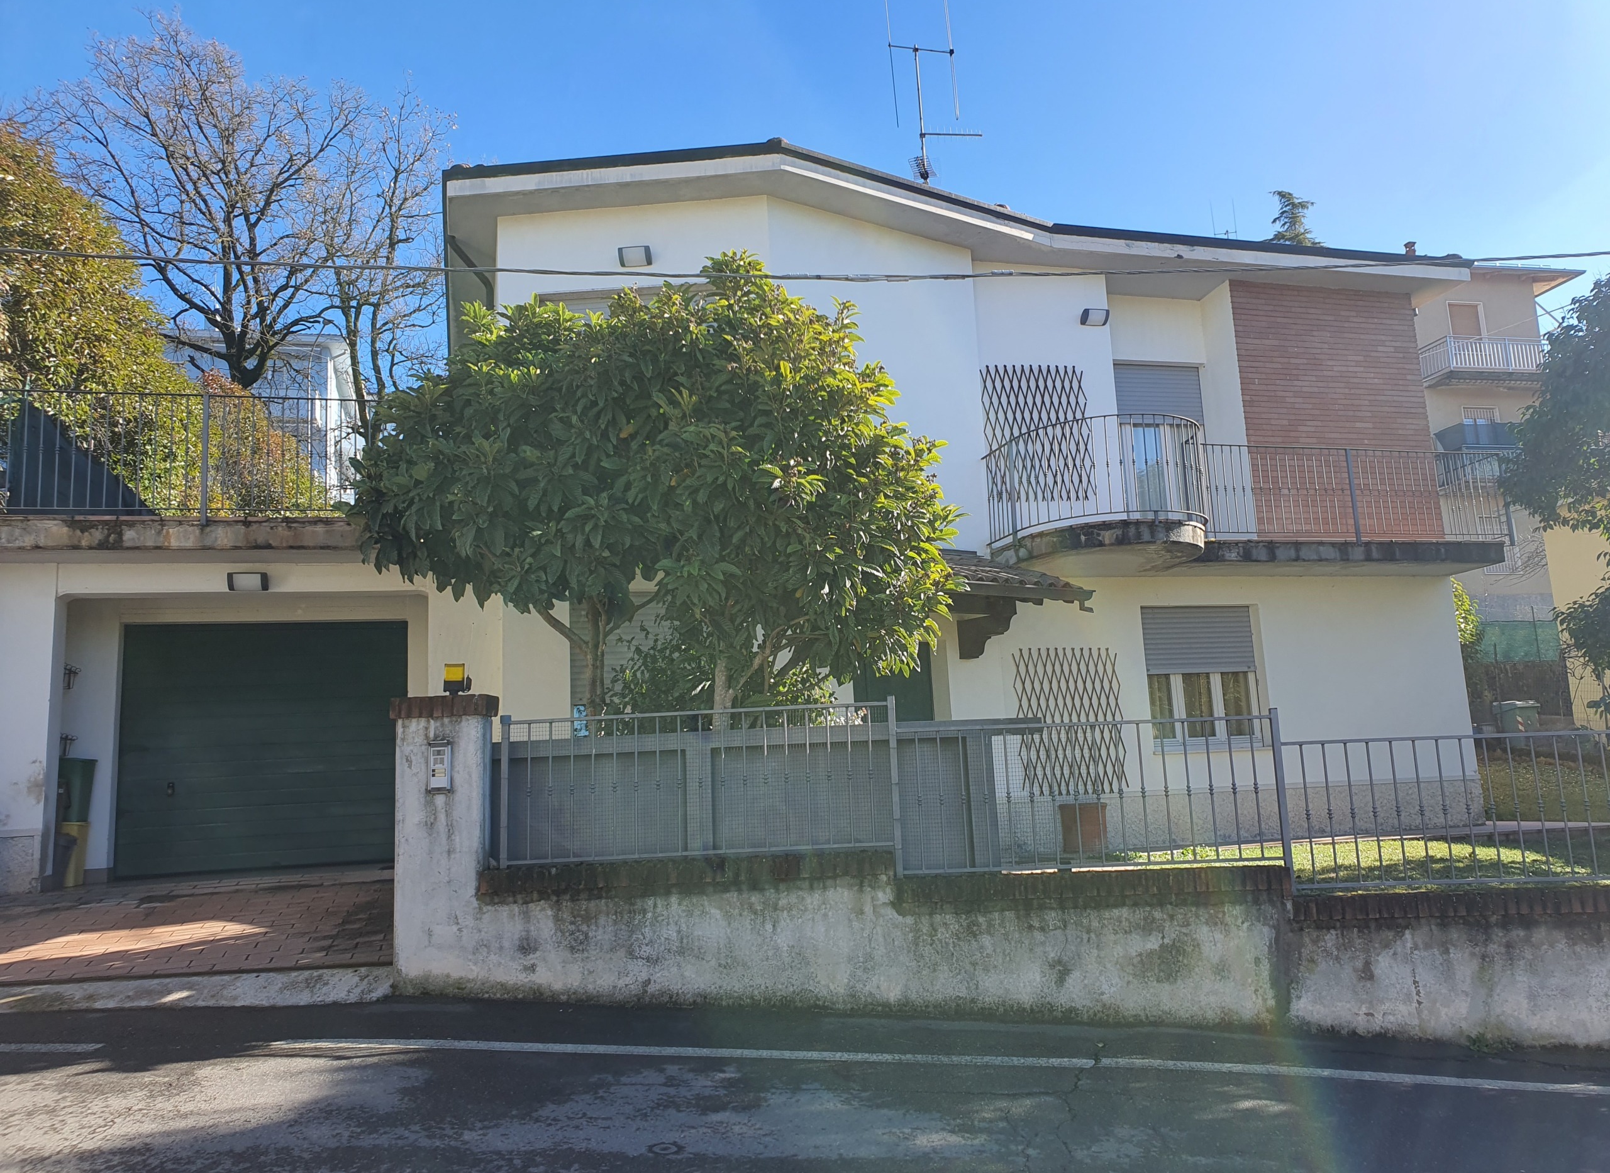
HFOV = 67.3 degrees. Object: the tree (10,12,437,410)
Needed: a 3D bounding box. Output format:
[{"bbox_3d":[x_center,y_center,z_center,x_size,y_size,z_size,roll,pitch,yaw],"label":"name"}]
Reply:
[{"bbox_3d":[-9.379,-5.011,19.818,7.000,9.000,6.500,2,-9,-26],"label":"tree"}]

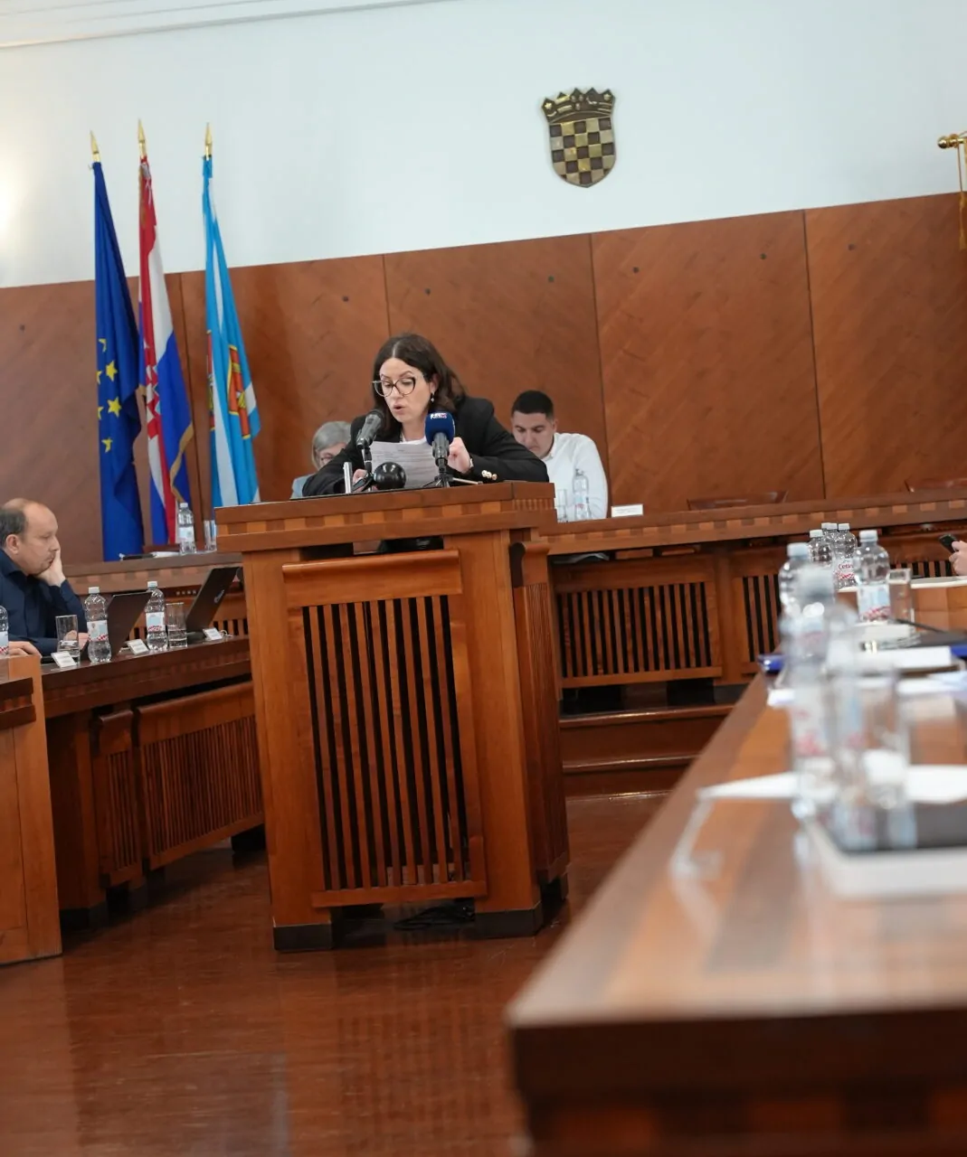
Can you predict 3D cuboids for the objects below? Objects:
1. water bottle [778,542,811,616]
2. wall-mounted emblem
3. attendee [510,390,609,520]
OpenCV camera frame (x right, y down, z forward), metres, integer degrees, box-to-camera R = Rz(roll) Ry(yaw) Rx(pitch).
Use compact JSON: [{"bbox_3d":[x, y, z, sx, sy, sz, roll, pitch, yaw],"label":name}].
[{"bbox_3d":[0.489,0.054,4.301,0.064,0.215,0.064,-5,1,8],"label":"water bottle"},{"bbox_3d":[0.464,-2.114,13.500,0.352,0.480,0.050,-5,1,9],"label":"wall-mounted emblem"},{"bbox_3d":[0.338,-0.152,12.150,0.540,1.290,0.700,-5,1,14],"label":"attendee"}]

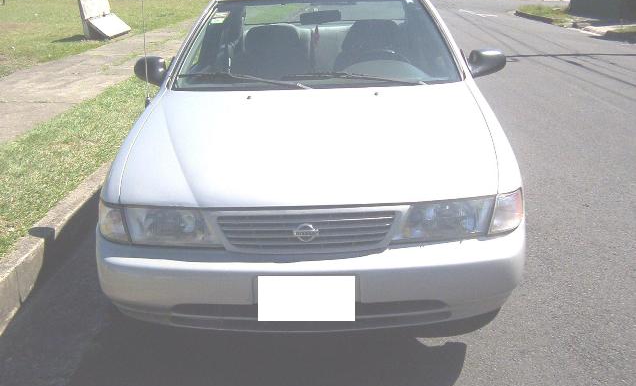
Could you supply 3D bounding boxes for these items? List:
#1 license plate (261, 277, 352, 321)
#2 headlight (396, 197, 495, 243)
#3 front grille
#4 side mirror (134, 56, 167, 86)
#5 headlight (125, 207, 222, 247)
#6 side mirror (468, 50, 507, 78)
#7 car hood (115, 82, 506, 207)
[{"bbox_3d":[-0.041,0.354,2.390,0.320,0.160,0.020,-1,18,3],"label":"license plate"},{"bbox_3d":[0.456,0.095,2.555,0.330,0.145,0.180,-4,18,-7],"label":"headlight"},{"bbox_3d":[-0.043,0.128,2.453,0.630,0.150,0.120,-1,18,3],"label":"front grille"},{"bbox_3d":[-0.881,-0.643,3.790,0.200,0.145,0.140,-1,18,3],"label":"side mirror"},{"bbox_3d":[-0.533,0.117,2.599,0.330,0.145,0.180,2,19,12],"label":"headlight"},{"bbox_3d":[0.870,-0.672,3.715,0.210,0.145,0.140,-1,18,3],"label":"side mirror"},{"bbox_3d":[-0.030,-0.240,2.932,1.450,0.280,1.120,-1,18,3],"label":"car hood"}]

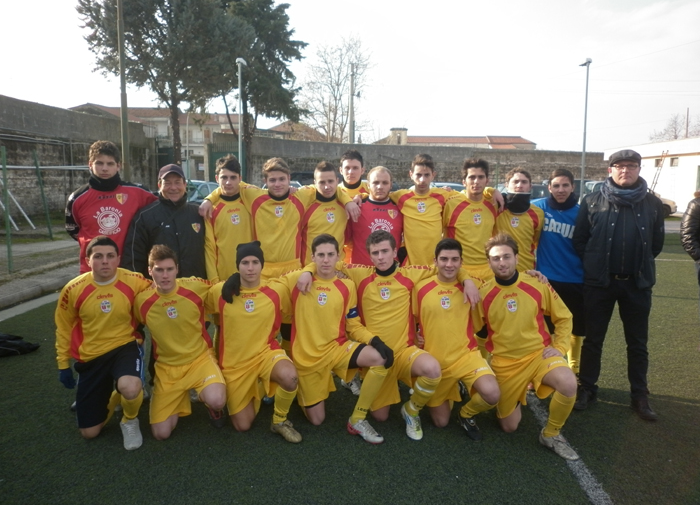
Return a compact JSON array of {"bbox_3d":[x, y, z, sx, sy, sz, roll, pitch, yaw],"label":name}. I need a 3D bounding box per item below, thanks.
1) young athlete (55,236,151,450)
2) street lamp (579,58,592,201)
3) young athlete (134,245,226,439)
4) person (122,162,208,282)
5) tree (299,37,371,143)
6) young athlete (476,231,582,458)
[{"bbox_3d":[-1.469,0.505,3.507,0.600,1.180,0.780,-1,7,-14],"label":"young athlete"},{"bbox_3d":[8.995,-4.107,21.648,0.350,6.450,0.500,6,8,37],"label":"street lamp"},{"bbox_3d":[-1.045,0.545,3.486,0.580,1.170,0.740,-1,7,-12],"label":"young athlete"},{"bbox_3d":[-1.284,0.200,4.074,0.580,1.660,0.380,-1,7,-16],"label":"person"},{"bbox_3d":[-0.858,-7.373,34.381,4.600,9.800,4.400,0,7,0],"label":"tree"},{"bbox_3d":[1.066,0.524,3.503,0.600,1.220,0.820,0,7,-2],"label":"young athlete"}]

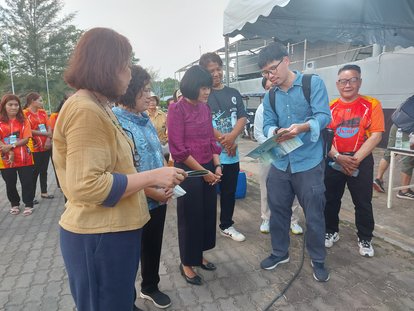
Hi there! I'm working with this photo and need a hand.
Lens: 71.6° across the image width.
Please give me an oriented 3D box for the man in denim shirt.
[{"bbox_3d":[0.653,0.065,2.166,0.550,1.710,0.500,4,10,31],"label":"man in denim shirt"}]

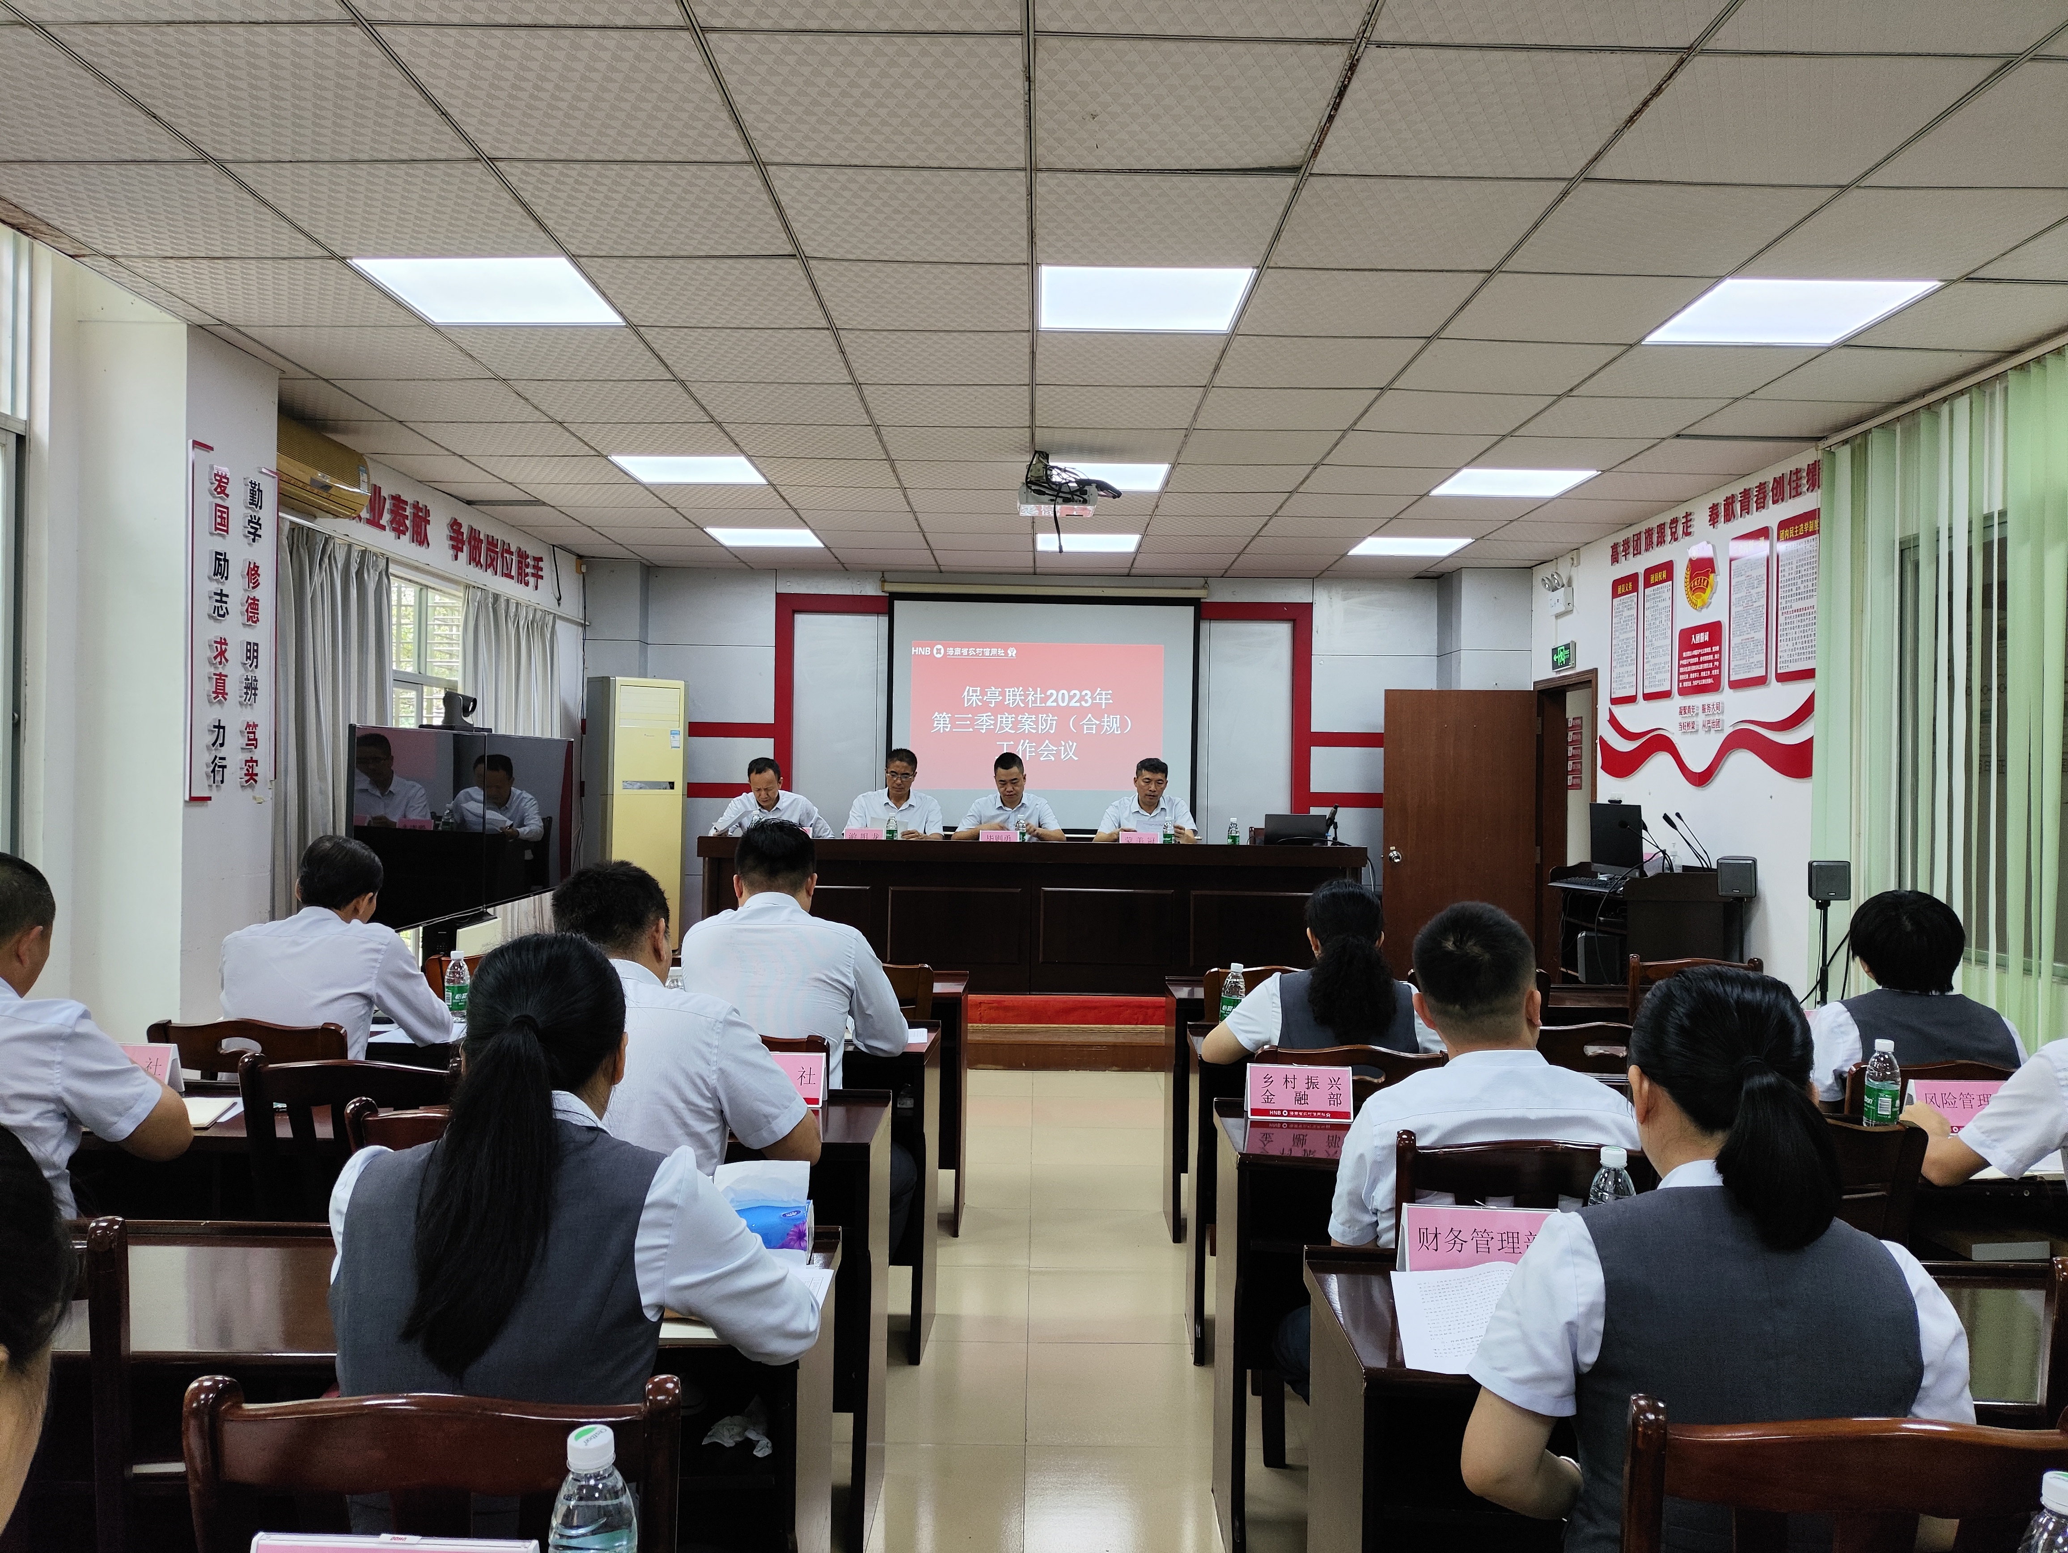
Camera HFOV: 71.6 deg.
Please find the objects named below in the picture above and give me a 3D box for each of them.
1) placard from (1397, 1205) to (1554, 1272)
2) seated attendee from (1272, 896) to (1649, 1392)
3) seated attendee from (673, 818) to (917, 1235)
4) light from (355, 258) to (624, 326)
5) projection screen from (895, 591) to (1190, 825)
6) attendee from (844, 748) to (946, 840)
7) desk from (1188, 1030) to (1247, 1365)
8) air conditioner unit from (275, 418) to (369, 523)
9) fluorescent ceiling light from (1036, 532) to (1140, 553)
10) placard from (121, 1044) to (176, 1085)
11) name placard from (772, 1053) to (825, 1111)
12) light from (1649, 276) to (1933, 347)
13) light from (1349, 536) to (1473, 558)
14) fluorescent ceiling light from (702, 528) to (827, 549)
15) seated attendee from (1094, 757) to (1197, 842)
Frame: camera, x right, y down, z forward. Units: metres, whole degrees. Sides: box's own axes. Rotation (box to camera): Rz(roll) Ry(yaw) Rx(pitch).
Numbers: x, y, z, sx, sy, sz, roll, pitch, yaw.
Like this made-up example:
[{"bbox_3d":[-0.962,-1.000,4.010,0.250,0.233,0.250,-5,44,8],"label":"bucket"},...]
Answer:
[{"bbox_3d":[0.600,0.622,1.917,0.210,0.108,0.075,1,0,5],"label":"placard"},{"bbox_3d":[0.690,0.815,2.400,0.560,1.240,0.680,1,0,0],"label":"seated attendee"},{"bbox_3d":[-0.545,0.769,3.370,0.540,1.300,0.700,1,0,0],"label":"seated attendee"},{"bbox_3d":[-1.522,-1.382,4.056,0.595,0.040,0.575,1,0,0],"label":"light"},{"bbox_3d":[0.055,-0.394,8.953,1.947,1.442,0.050,1,0,0],"label":"projection screen"},{"bbox_3d":[-0.829,0.502,8.497,0.570,1.330,0.800,1,0,0],"label":"attendee"},{"bbox_3d":[1.347,1.109,3.818,1.850,0.806,0.360,1,0,0],"label":"desk"},{"bbox_3d":[-2.777,-1.199,5.333,0.210,0.321,0.860,1,0,0],"label":"air conditioner unit"},{"bbox_3d":[0.304,-1.314,8.010,0.600,0.050,0.585,1,0,0],"label":"fluorescent ceiling light"},{"bbox_3d":[-1.830,0.587,2.877,0.210,0.106,0.080,1,0,0],"label":"placard"},{"bbox_3d":[-0.522,0.601,2.877,0.207,0.104,0.075,1,0,0],"label":"name placard"},{"bbox_3d":[2.096,-1.303,4.004,0.600,0.050,0.585,1,0,0],"label":"light"},{"bbox_3d":[2.104,-1.285,8.006,0.600,0.050,0.585,1,0,0],"label":"light"},{"bbox_3d":[-1.495,-1.344,8.014,0.600,0.050,0.585,1,0,0],"label":"fluorescent ceiling light"},{"bbox_3d":[0.635,0.539,8.214,0.560,1.302,0.650,1,0,0],"label":"seated attendee"}]

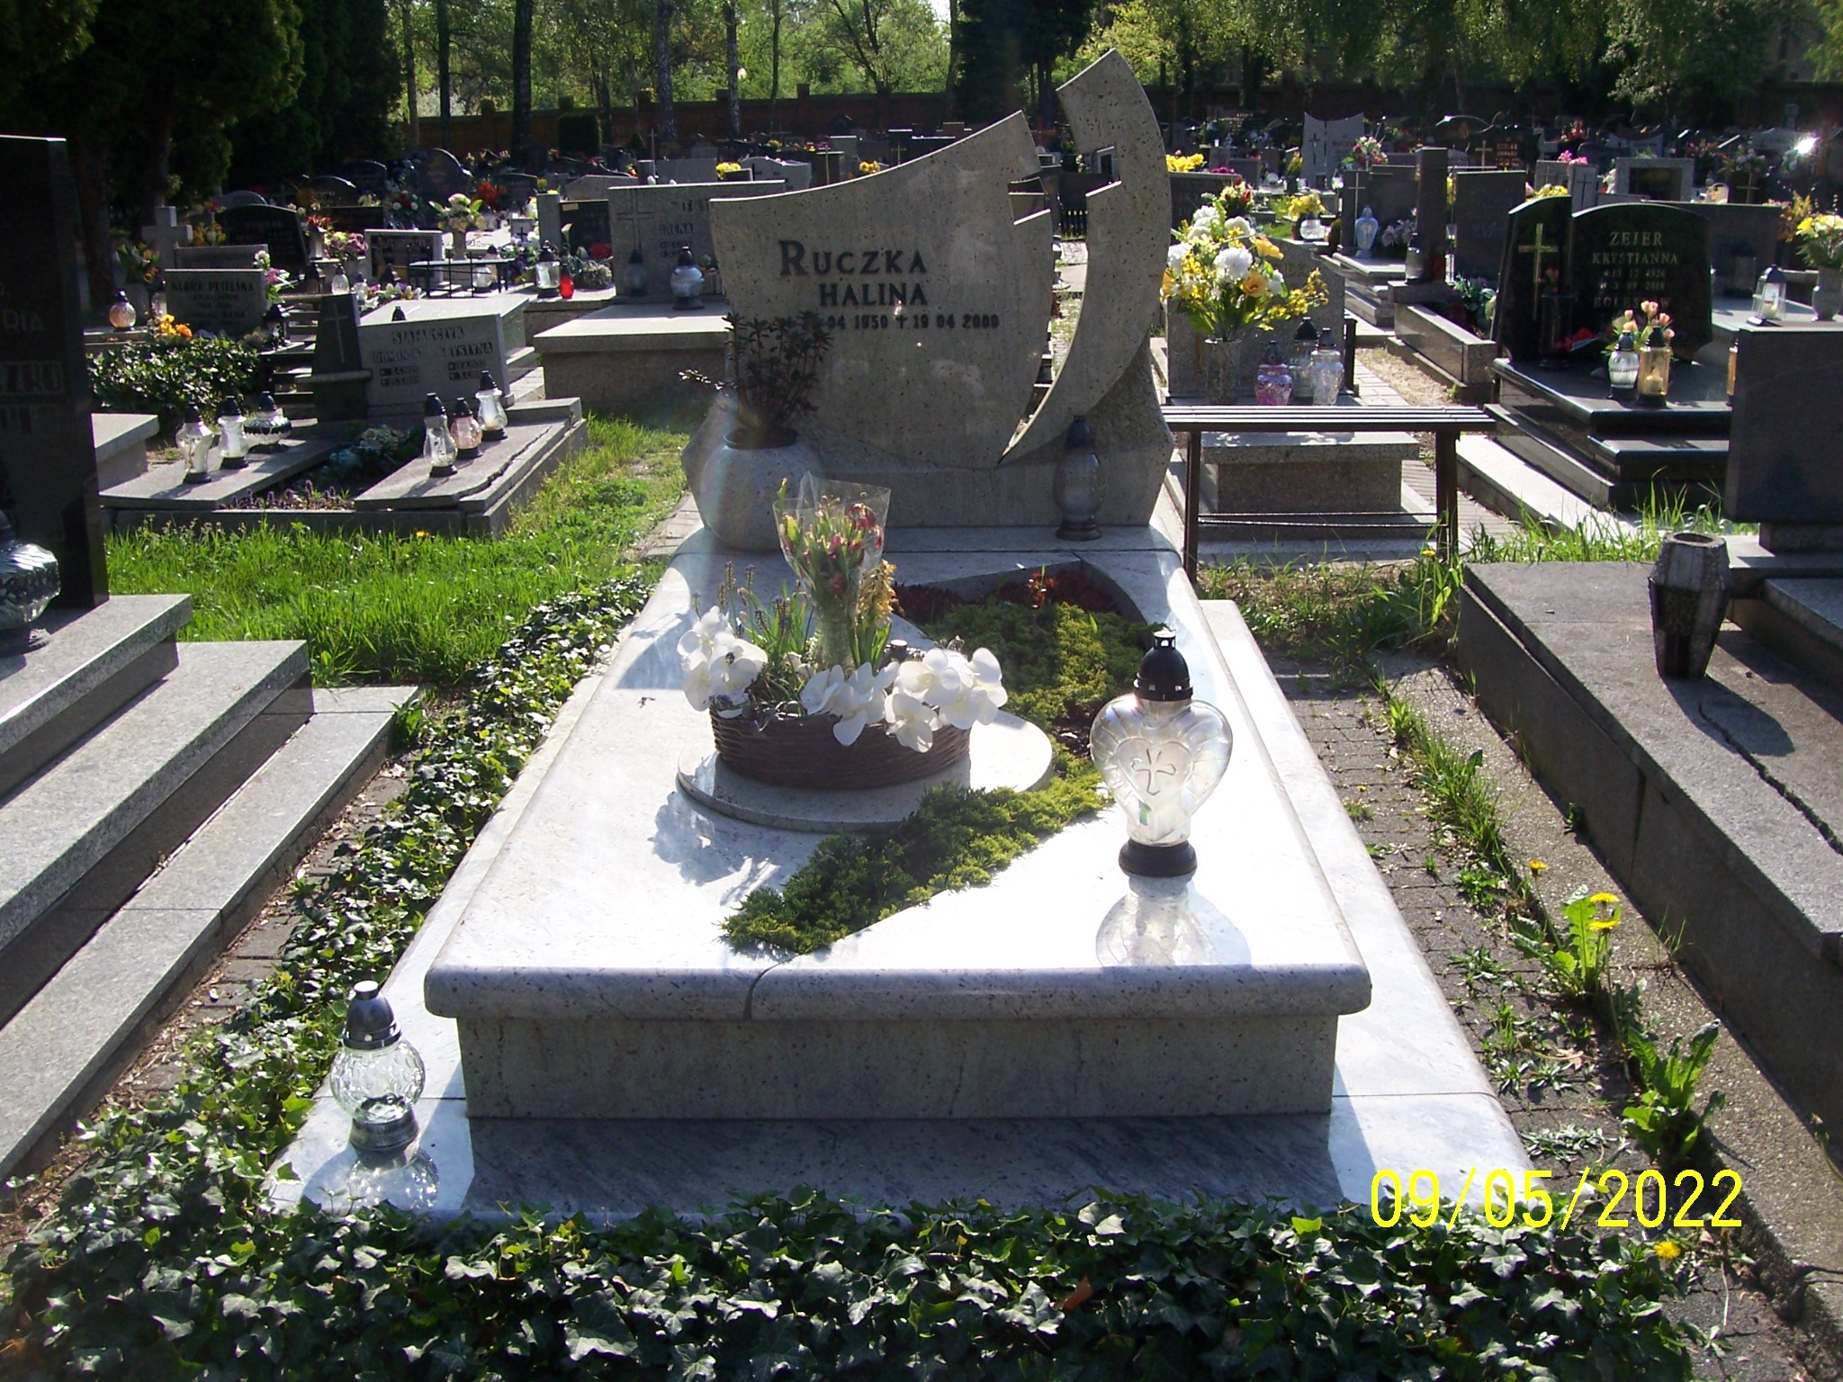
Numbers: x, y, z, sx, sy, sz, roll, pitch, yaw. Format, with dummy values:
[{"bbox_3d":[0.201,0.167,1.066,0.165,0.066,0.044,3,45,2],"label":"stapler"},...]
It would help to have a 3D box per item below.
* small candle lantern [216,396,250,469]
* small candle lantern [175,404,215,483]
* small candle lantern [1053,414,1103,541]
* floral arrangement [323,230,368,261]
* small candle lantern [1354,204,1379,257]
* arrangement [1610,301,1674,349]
[{"bbox_3d":[-2.514,-0.945,6.570,0.115,0.247,0.115,-1,18,0],"label":"small candle lantern"},{"bbox_3d":[-2.167,-0.741,5.400,0.113,0.227,0.113,-1,18,0],"label":"small candle lantern"},{"bbox_3d":[0.348,-0.477,4.017,0.112,0.273,0.112,0,18,2],"label":"small candle lantern"},{"bbox_3d":[-3.309,-2.560,10.400,0.256,0.190,0.240,0,19,2],"label":"floral arrangement"},{"bbox_3d":[2.264,-2.328,9.162,0.124,0.254,0.124,0,19,2],"label":"small candle lantern"},{"bbox_3d":[2.659,-1.338,6.677,0.220,0.200,0.190,-1,18,0],"label":"arrangement"}]

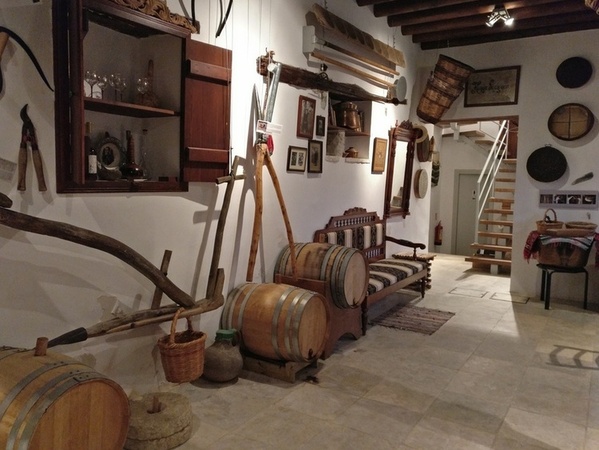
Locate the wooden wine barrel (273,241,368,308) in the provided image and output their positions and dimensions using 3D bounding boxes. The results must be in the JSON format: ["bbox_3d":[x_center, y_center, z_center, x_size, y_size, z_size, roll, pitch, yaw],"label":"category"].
[{"bbox_3d":[0.200,0.430,4.205,0.657,0.533,0.533,5,7,31],"label":"wooden wine barrel"}]

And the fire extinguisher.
[{"bbox_3d":[2.751,0.168,9.575,0.160,0.489,0.160,3,5,26],"label":"fire extinguisher"}]

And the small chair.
[{"bbox_3d":[2.933,0.680,5.409,0.470,0.464,0.450,3,5,26],"label":"small chair"}]

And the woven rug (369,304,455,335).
[{"bbox_3d":[1.229,0.980,5.112,0.606,0.012,0.956,5,7,32],"label":"woven rug"}]

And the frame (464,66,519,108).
[{"bbox_3d":[2.384,-1.702,6.000,0.635,0.451,0.035,4,5,29],"label":"frame"}]

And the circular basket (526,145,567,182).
[{"bbox_3d":[2.913,-0.712,5.706,0.423,0.423,0.080,4,5,29],"label":"circular basket"}]

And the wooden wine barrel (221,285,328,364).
[{"bbox_3d":[-0.180,0.733,3.708,0.672,0.533,0.533,5,7,29],"label":"wooden wine barrel"}]

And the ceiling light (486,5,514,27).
[{"bbox_3d":[2.145,-2.225,5.168,0.234,0.212,0.270,5,7,32],"label":"ceiling light"}]

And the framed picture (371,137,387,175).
[{"bbox_3d":[0.943,-0.819,5.725,0.035,0.413,0.362,4,5,32],"label":"framed picture"}]

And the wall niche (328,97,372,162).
[{"bbox_3d":[0.418,-1.021,5.157,0.290,0.705,1.022,4,5,32],"label":"wall niche"}]

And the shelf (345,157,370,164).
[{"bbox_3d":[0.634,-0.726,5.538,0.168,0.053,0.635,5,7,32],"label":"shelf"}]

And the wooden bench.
[{"bbox_3d":[0.862,0.383,5.359,0.657,1.130,1.840,5,7,32],"label":"wooden bench"}]

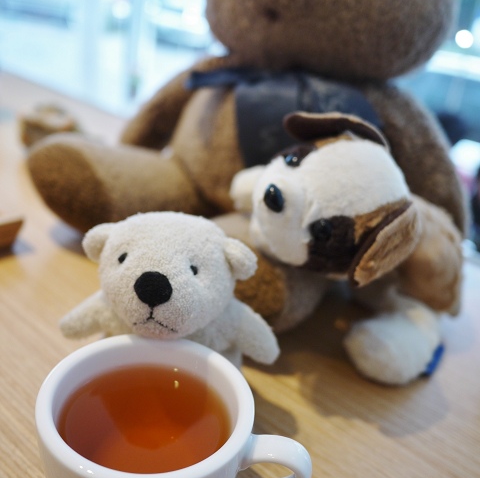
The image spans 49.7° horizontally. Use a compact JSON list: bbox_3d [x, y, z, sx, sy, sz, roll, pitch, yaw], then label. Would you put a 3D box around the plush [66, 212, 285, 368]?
[{"bbox_3d":[-0.037,0.038,0.294,0.128,0.102,0.090,8,24,0],"label":"plush"}]

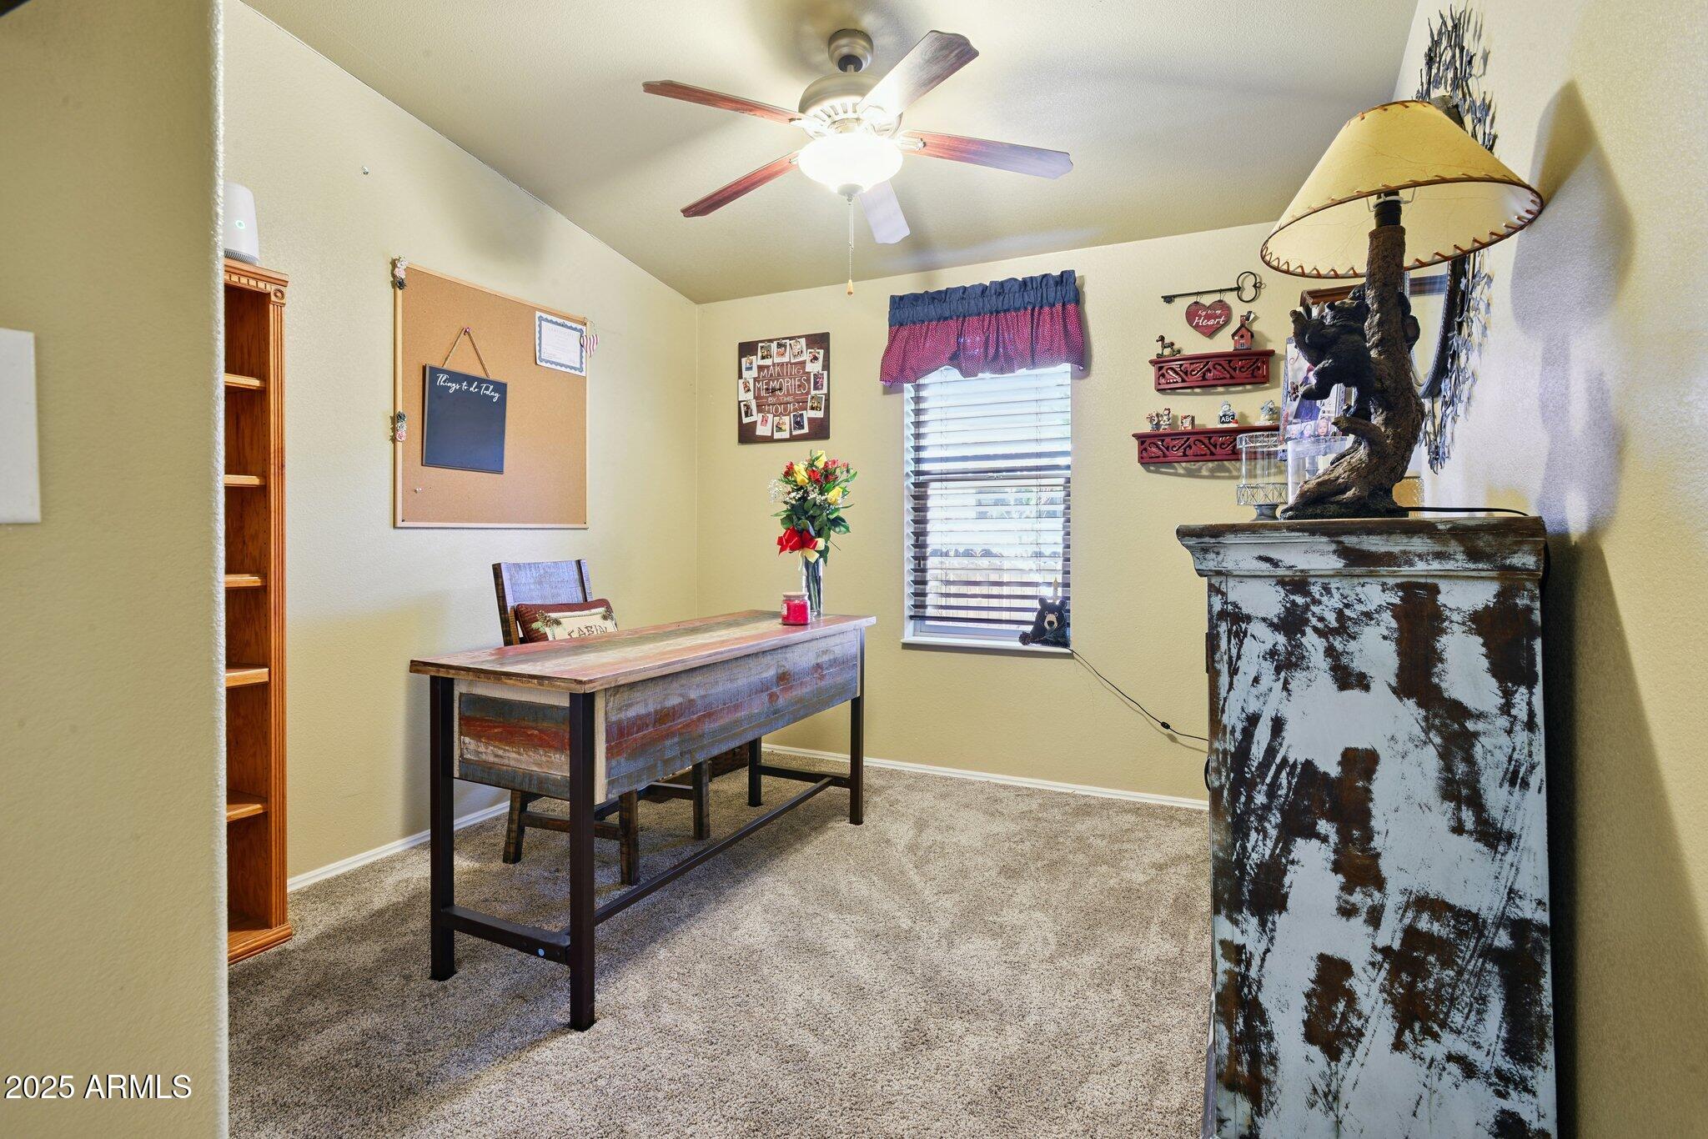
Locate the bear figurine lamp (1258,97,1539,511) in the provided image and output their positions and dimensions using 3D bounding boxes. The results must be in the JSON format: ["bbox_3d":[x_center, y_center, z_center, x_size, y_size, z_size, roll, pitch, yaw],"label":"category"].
[{"bbox_3d":[0.812,-0.370,1.296,0.355,0.598,0.355,1,3,28],"label":"bear figurine lamp"}]

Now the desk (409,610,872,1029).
[{"bbox_3d":[-0.496,0.592,2.652,0.549,0.783,1.530,1,3,25],"label":"desk"}]

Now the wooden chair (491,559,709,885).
[{"bbox_3d":[-0.844,0.472,2.935,0.565,0.995,0.455,1,3,22],"label":"wooden chair"}]

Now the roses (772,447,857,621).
[{"bbox_3d":[-0.145,-0.125,3.083,0.305,0.610,0.280,0,3,0],"label":"roses"}]

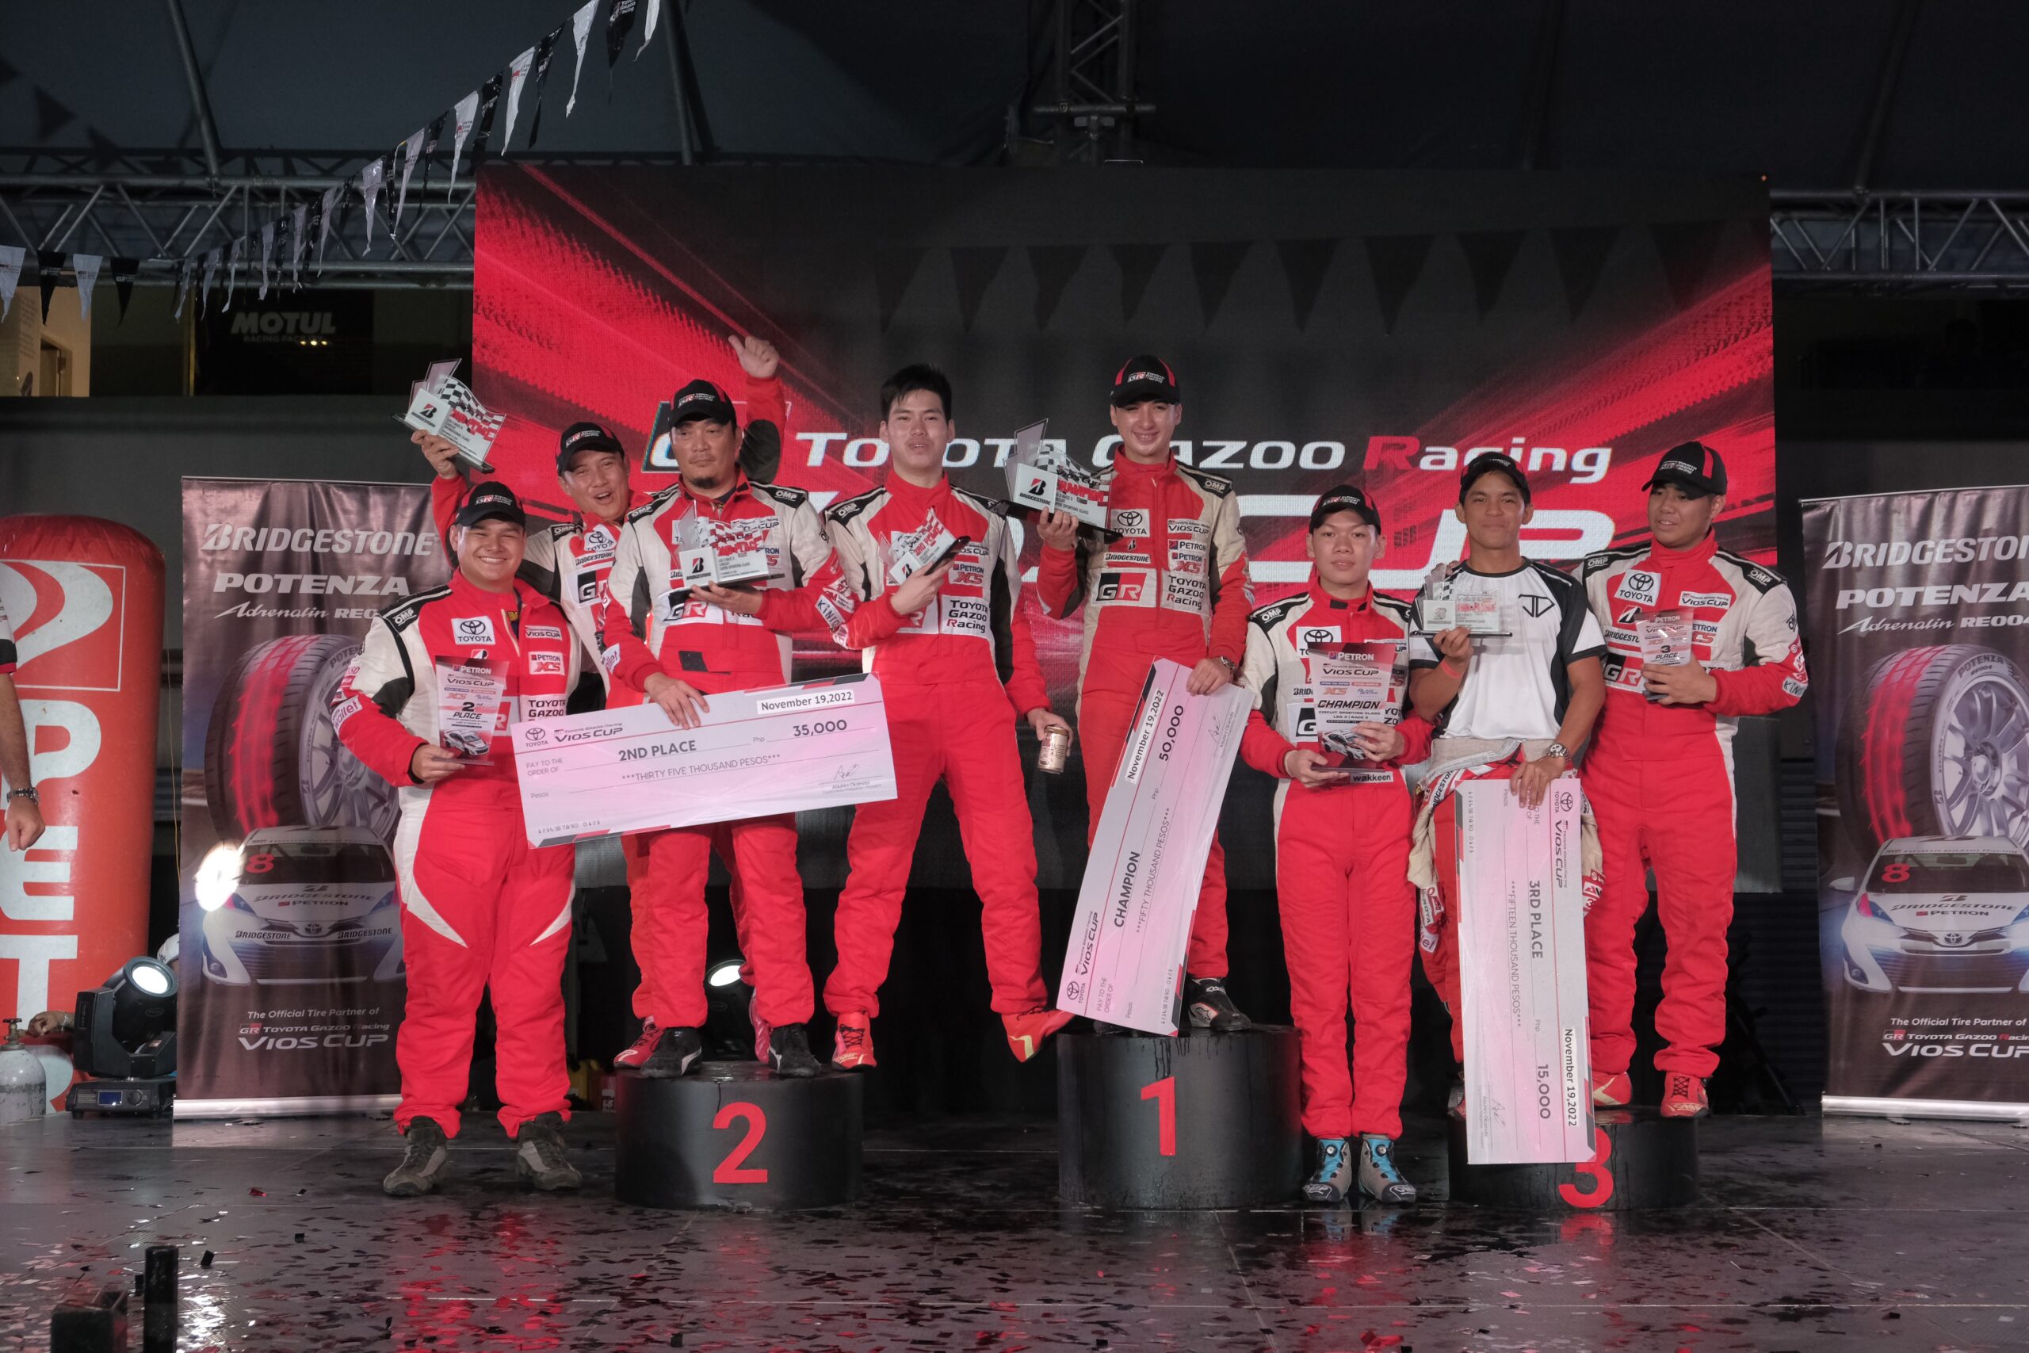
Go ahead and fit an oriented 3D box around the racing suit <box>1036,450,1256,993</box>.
[{"bbox_3d":[0.320,0.097,6.190,0.528,1.299,0.380,0,-4,7],"label":"racing suit"}]

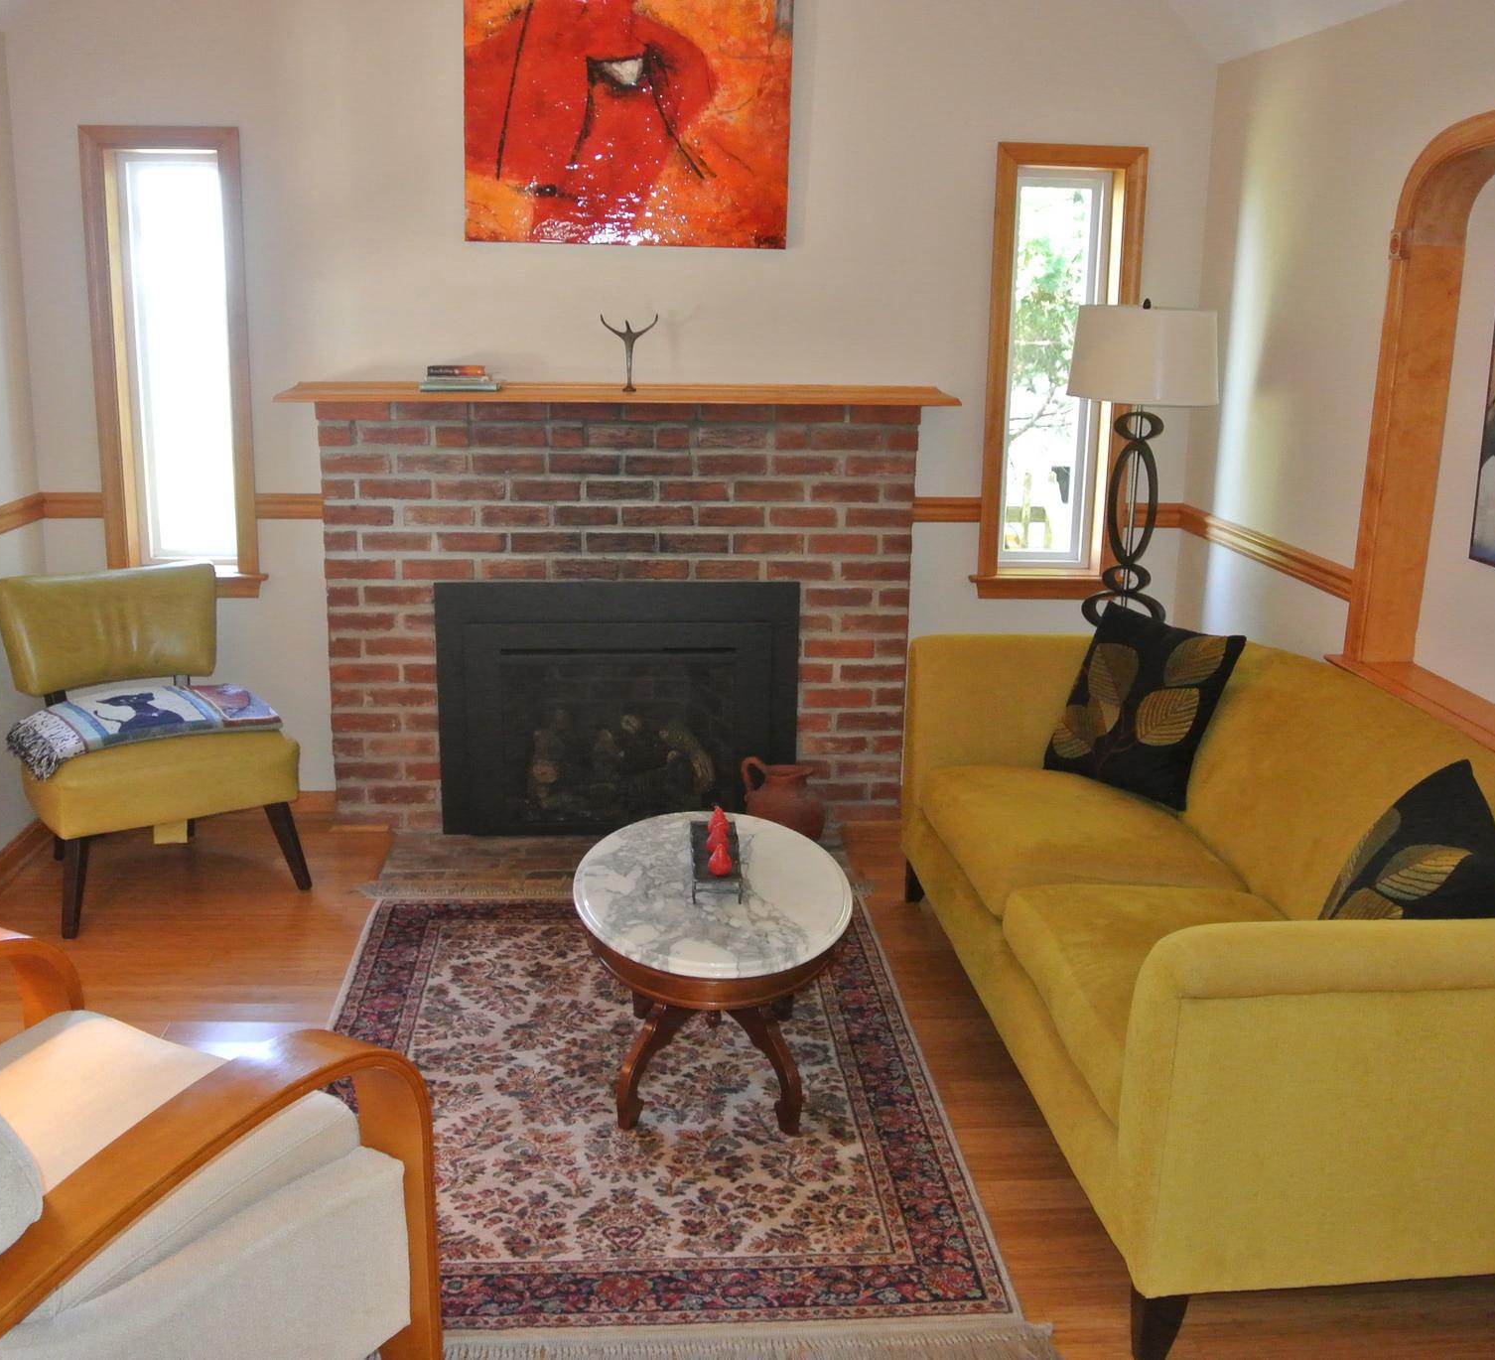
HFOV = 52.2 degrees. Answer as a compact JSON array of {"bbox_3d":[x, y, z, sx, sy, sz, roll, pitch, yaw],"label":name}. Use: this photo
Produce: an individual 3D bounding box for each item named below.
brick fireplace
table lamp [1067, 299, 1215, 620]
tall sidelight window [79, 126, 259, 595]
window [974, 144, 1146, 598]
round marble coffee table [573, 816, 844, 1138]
[{"bbox_3d":[-0.355,-0.180,4.421,1.900,1.310,0.300,0,14,-4],"label":"brick fireplace"},{"bbox_3d":[1.064,-0.549,4.191,0.420,0.960,0.420,0,14,-4],"label":"table lamp"},{"bbox_3d":[-1.617,-0.879,4.327,0.440,1.300,0.140,0,14,-4],"label":"tall sidelight window"},{"bbox_3d":[0.909,-0.886,4.500,0.445,1.310,0.140,0,14,-4],"label":"window"},{"bbox_3d":[-0.075,0.605,3.095,0.540,0.425,0.860,0,14,-4],"label":"round marble coffee table"}]

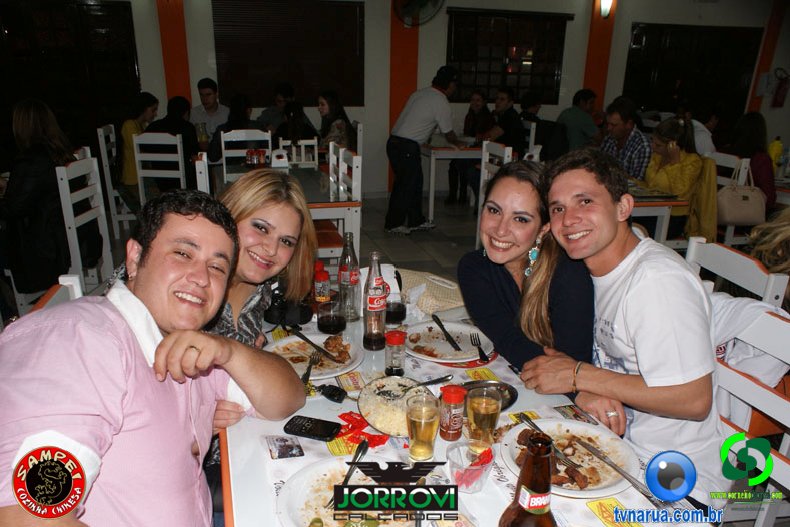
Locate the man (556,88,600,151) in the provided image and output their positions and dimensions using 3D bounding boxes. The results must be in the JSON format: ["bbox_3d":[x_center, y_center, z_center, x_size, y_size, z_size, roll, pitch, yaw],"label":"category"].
[{"bbox_3d":[1.957,-1.124,6.132,0.750,1.250,0.480,-9,20,-28],"label":"man"}]

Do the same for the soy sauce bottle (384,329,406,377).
[{"bbox_3d":[0.001,0.209,1.391,0.050,0.101,0.050,1,17,0],"label":"soy sauce bottle"}]

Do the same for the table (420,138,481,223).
[{"bbox_3d":[0.658,-0.965,6.445,0.760,0.740,1.050,-2,19,-8],"label":"table"}]

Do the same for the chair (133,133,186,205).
[{"bbox_3d":[-1.856,-0.637,5.004,0.420,0.950,0.450,3,19,4],"label":"chair"}]

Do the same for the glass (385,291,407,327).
[{"bbox_3d":[-0.005,0.121,1.587,0.077,0.084,0.077,1,19,0],"label":"glass"}]

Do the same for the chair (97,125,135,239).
[{"bbox_3d":[-2.241,-0.727,5.257,0.470,0.950,0.420,-2,19,-8],"label":"chair"}]

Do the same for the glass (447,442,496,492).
[{"bbox_3d":[0.139,0.379,1.094,0.086,0.066,0.086,1,19,0],"label":"glass"}]

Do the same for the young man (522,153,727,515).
[{"bbox_3d":[0.592,0.420,1.415,0.720,1.320,0.550,-6,20,-20],"label":"young man"}]

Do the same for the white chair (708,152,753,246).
[{"bbox_3d":[2.407,-0.277,4.106,0.470,0.950,0.420,-2,19,-9],"label":"white chair"}]

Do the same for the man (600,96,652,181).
[{"bbox_3d":[1.539,-0.541,4.386,0.750,1.290,0.500,-13,23,-36],"label":"man"}]

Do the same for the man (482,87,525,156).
[{"bbox_3d":[0.949,-1.050,5.808,0.750,1.300,0.520,-5,20,-17],"label":"man"}]

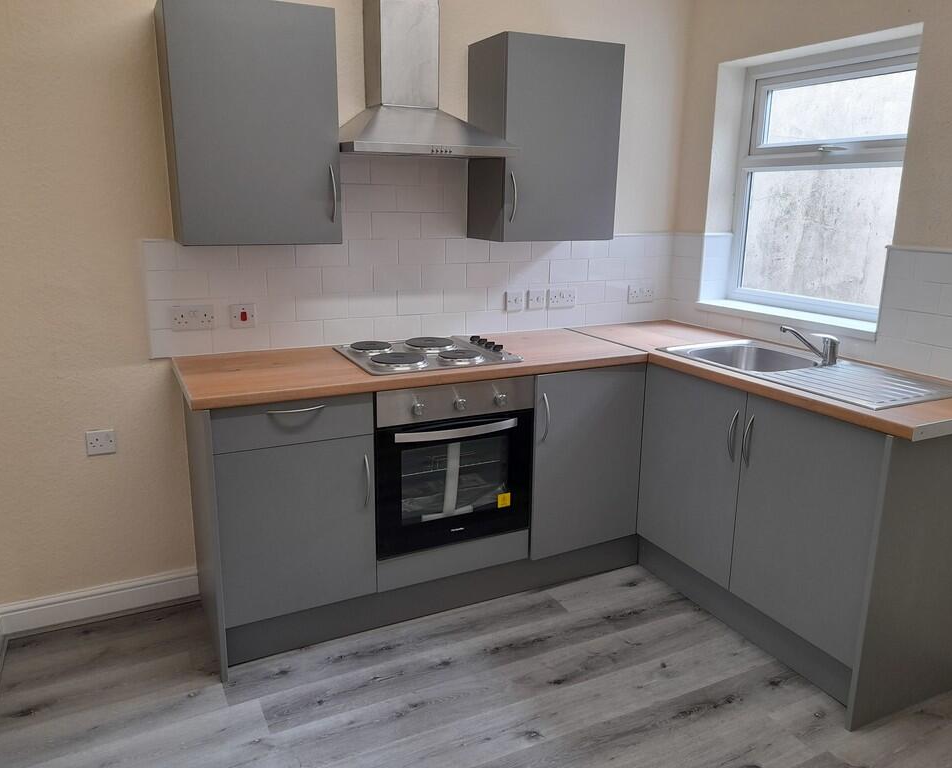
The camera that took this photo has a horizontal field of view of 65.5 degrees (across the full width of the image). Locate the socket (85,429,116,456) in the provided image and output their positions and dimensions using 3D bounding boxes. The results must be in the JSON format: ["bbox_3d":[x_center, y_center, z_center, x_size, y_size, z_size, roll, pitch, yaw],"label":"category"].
[{"bbox_3d":[-1.296,0.203,2.558,0.086,0.086,0.015,-6,15,-26],"label":"socket"}]

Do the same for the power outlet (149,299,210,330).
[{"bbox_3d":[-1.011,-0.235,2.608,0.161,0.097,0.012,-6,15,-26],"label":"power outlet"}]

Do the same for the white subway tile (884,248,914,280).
[{"bbox_3d":[1.449,-0.405,2.516,0.010,0.098,0.100,-6,15,-26],"label":"white subway tile"}]

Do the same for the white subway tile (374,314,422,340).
[{"bbox_3d":[-0.313,-0.227,2.967,0.200,0.098,0.010,-6,15,-26],"label":"white subway tile"}]

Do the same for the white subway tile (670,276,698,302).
[{"bbox_3d":[0.980,-0.434,3.465,0.009,0.100,0.199,-6,17,-25],"label":"white subway tile"}]

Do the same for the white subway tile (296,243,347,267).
[{"bbox_3d":[-0.574,-0.488,2.764,0.200,0.100,0.010,-6,16,-26],"label":"white subway tile"}]

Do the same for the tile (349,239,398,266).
[{"bbox_3d":[-0.396,-0.510,2.866,0.200,0.100,0.009,-6,17,-25],"label":"tile"}]

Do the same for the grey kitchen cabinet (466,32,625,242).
[{"bbox_3d":[0.265,-0.938,2.904,0.505,0.721,0.317,-6,15,-26],"label":"grey kitchen cabinet"}]

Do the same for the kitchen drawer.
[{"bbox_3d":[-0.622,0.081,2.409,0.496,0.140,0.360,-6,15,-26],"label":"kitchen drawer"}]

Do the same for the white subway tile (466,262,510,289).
[{"bbox_3d":[0.051,-0.461,3.103,0.200,0.100,0.010,-6,15,-25],"label":"white subway tile"}]

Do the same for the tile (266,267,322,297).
[{"bbox_3d":[-0.671,-0.381,2.741,0.200,0.100,0.010,-6,16,-26],"label":"tile"}]

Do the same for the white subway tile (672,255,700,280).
[{"bbox_3d":[0.986,-0.537,3.441,0.010,0.098,0.181,-6,15,-26],"label":"white subway tile"}]

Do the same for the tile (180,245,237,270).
[{"bbox_3d":[-0.936,-0.449,2.587,0.200,0.100,0.010,-6,16,-26],"label":"tile"}]

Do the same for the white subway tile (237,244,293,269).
[{"bbox_3d":[-0.759,-0.471,2.689,0.200,0.100,0.010,-6,15,-26],"label":"white subway tile"}]

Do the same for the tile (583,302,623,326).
[{"bbox_3d":[0.589,-0.322,3.414,0.200,0.100,0.010,-6,15,-26],"label":"tile"}]

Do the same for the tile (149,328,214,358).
[{"bbox_3d":[-1.044,-0.147,2.626,0.202,0.100,0.010,-6,15,-25],"label":"tile"}]

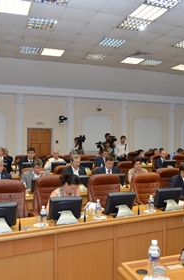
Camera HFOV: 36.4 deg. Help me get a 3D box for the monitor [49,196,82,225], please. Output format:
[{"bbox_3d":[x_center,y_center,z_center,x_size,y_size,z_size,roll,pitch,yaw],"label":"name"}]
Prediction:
[{"bbox_3d":[-0.275,0.725,2.900,0.350,0.285,0.180,0,0,-12],"label":"monitor"}]

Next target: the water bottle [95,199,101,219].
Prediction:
[{"bbox_3d":[0.072,0.823,3.370,0.067,0.220,0.067,0,0,0],"label":"water bottle"}]

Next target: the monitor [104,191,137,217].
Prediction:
[{"bbox_3d":[0.317,0.734,3.170,0.340,0.280,0.180,0,0,-15],"label":"monitor"}]

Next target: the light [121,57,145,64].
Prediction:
[{"bbox_3d":[1.236,-2.354,8.389,0.600,0.090,0.600,0,0,-19],"label":"light"}]

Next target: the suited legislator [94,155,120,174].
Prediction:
[{"bbox_3d":[0.300,0.970,5.180,0.550,1.340,0.750,0,0,-14],"label":"suited legislator"}]

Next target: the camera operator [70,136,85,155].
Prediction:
[{"bbox_3d":[-0.520,0.750,10.100,0.500,1.680,0.550,1,0,-34],"label":"camera operator"}]

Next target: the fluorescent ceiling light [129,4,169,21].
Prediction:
[{"bbox_3d":[1.044,-2.334,5.119,0.600,0.070,0.600,1,0,-19],"label":"fluorescent ceiling light"}]

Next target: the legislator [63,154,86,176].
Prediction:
[{"bbox_3d":[-0.330,0.960,5.420,0.540,1.320,0.700,0,0,-12],"label":"legislator"}]

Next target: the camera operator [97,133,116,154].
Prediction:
[{"bbox_3d":[0.550,0.690,10.300,0.570,1.820,0.600,1,0,-34],"label":"camera operator"}]

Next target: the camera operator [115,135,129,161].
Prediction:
[{"bbox_3d":[1.020,0.735,9.450,0.520,1.740,0.360,0,0,-3],"label":"camera operator"}]

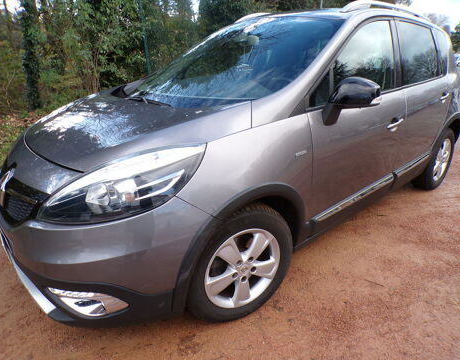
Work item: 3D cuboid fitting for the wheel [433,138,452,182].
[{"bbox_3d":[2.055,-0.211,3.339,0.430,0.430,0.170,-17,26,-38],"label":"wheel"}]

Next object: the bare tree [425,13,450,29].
[{"bbox_3d":[29.062,-20.697,48.000,4.800,6.200,4.600,13,25,26],"label":"bare tree"}]

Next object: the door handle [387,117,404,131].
[{"bbox_3d":[1.112,-0.381,2.237,0.219,0.040,0.045,-24,31,-35],"label":"door handle"}]

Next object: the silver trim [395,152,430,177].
[{"bbox_3d":[1.488,-0.131,2.696,0.680,0.055,0.035,-21,29,-37],"label":"silver trim"}]

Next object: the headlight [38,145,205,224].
[{"bbox_3d":[-0.465,0.008,1.375,0.678,0.310,0.244,3,21,10],"label":"headlight"}]

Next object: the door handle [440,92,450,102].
[{"bbox_3d":[1.777,-0.679,2.746,0.220,0.062,0.050,-17,26,-38],"label":"door handle"}]

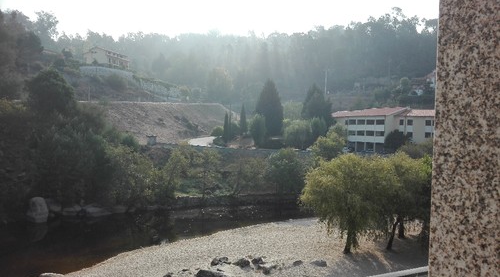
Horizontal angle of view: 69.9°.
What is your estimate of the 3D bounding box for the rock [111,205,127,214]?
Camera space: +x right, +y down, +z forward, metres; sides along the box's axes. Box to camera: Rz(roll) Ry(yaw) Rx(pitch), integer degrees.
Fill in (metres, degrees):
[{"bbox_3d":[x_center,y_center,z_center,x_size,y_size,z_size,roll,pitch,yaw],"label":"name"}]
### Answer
[{"bbox_3d":[-14.697,7.935,40.000,1.750,1.050,1.300,1,1,0],"label":"rock"}]

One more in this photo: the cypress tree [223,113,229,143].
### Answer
[{"bbox_3d":[-7.598,-3.412,111.000,1.857,9.304,1.857,0,4,-4],"label":"cypress tree"}]

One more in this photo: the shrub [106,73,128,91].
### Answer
[{"bbox_3d":[-49.239,-21.182,133.000,7.667,6.689,6.517,-1,4,-20],"label":"shrub"}]

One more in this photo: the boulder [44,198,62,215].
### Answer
[{"bbox_3d":[-26.518,9.080,48.294,2.112,2.121,1.795,-2,5,-29],"label":"boulder"}]

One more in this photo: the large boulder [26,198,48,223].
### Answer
[{"bbox_3d":[-26.627,8.783,44.839,2.347,3.209,1.995,-2,5,-31],"label":"large boulder"}]

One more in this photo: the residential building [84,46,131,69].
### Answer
[{"bbox_3d":[-61.100,-34.300,153.600,11.000,8.200,15.000,1,4,15],"label":"residential building"}]

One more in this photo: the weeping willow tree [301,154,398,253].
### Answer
[{"bbox_3d":[9.444,6.169,33.969,8.962,9.301,8.513,1,4,16],"label":"weeping willow tree"}]

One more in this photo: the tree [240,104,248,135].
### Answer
[{"bbox_3d":[-1.783,-6.158,116.000,2.593,9.723,2.593,0,4,-1],"label":"tree"}]

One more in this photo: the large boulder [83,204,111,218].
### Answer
[{"bbox_3d":[-20.022,9.402,46.675,3.320,1.762,2.158,-2,5,-23],"label":"large boulder"}]

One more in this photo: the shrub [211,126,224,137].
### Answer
[{"bbox_3d":[-10.897,-2.347,120.000,4.675,3.353,4.207,0,4,-5],"label":"shrub"}]

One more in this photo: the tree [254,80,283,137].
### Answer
[{"bbox_3d":[5.893,-9.874,114.000,8.907,18.474,8.907,0,4,3],"label":"tree"}]

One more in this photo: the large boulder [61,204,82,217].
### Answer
[{"bbox_3d":[-23.669,9.444,47.452,2.586,1.538,1.940,-2,5,-27],"label":"large boulder"}]

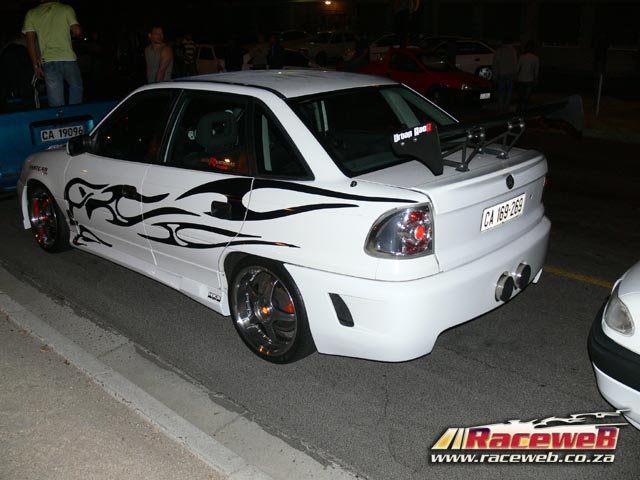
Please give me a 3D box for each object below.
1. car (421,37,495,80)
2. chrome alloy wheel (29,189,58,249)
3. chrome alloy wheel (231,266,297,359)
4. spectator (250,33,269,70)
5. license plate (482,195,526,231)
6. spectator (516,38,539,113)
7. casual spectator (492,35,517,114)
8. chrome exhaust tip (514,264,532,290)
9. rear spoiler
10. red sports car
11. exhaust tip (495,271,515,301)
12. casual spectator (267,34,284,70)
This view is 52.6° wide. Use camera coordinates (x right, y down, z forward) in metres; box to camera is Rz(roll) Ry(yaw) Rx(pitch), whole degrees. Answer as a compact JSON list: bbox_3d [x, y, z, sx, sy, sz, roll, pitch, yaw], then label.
[{"bbox_3d":[4.108,-6.113,22.013,4.050,1.400,1.660,-3,18,-11],"label":"car"},{"bbox_3d":[-2.076,-0.188,5.069,0.500,0.500,0.190,16,24,40],"label":"chrome alloy wheel"},{"bbox_3d":[-0.232,0.353,3.442,0.500,0.500,0.190,16,24,40],"label":"chrome alloy wheel"},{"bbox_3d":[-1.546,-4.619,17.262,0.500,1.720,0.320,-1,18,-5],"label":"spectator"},{"bbox_3d":[0.919,-0.139,3.213,0.015,0.120,0.440,18,25,40],"label":"license plate"},{"bbox_3d":[4.797,-3.841,15.234,0.500,1.660,0.320,6,19,16],"label":"spectator"},{"bbox_3d":[4.302,-3.912,15.377,0.520,1.730,0.320,5,18,14],"label":"casual spectator"},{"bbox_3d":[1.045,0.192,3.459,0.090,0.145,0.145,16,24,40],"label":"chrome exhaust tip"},{"bbox_3d":[0.848,-0.510,3.160,0.335,0.300,1.440,16,24,40],"label":"rear spoiler"},{"bbox_3d":[2.402,-4.124,16.368,1.630,1.420,4.200,-15,24,-41],"label":"red sports car"},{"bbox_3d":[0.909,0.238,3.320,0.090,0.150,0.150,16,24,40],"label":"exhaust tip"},{"bbox_3d":[-1.230,-4.602,17.259,0.480,1.700,0.320,7,19,20],"label":"casual spectator"}]

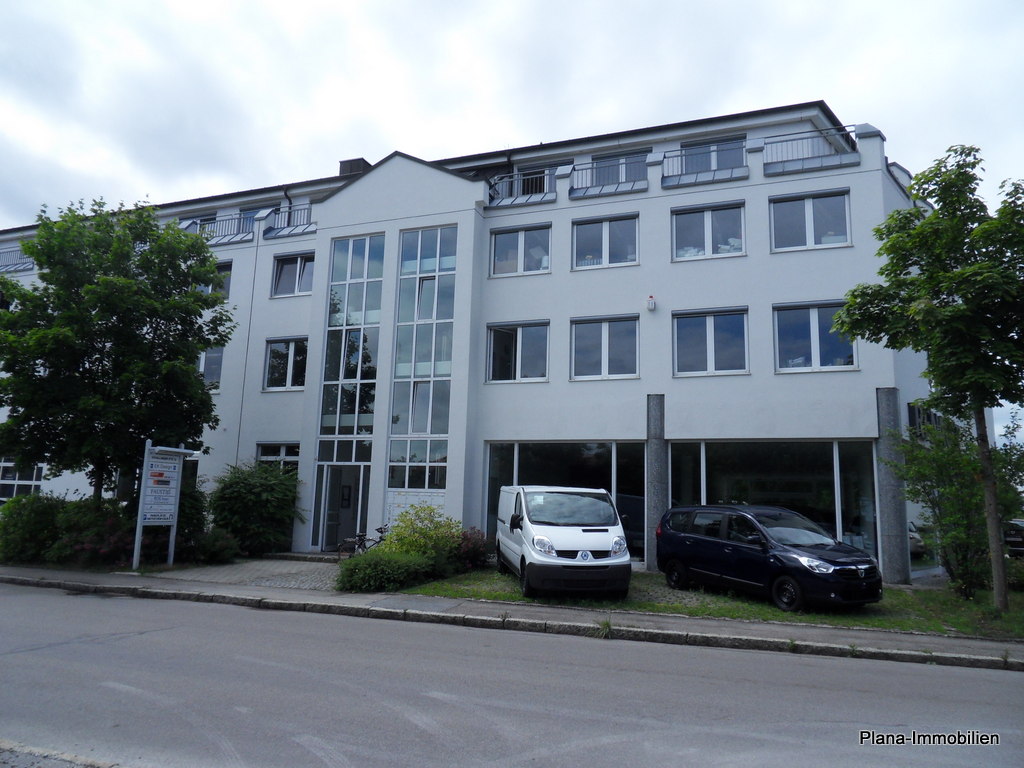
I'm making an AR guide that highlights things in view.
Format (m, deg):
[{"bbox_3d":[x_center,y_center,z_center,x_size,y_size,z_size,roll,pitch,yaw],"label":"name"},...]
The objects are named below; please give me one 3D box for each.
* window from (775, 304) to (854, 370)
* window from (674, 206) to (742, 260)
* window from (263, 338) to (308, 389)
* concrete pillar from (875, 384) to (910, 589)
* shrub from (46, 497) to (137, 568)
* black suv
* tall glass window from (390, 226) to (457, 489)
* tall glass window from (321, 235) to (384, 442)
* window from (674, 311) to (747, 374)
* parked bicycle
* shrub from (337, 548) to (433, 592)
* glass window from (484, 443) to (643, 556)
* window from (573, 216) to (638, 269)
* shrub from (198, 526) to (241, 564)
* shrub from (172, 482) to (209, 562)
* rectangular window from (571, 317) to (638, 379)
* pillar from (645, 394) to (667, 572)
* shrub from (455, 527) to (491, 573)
[{"bbox_3d":[7.826,-1.197,18.314,2.000,1.879,0.160,-2,-11,20],"label":"window"},{"bbox_3d":[5.464,-4.215,19.748,2.000,1.619,0.160,-2,-11,20],"label":"window"},{"bbox_3d":[-6.817,-0.605,21.845,1.830,1.700,0.170,-2,-10,20],"label":"window"},{"bbox_3d":[9.239,2.456,17.316,0.540,4.723,0.540,-2,-11,20],"label":"concrete pillar"},{"bbox_3d":[-10.166,3.537,17.293,1.914,1.479,1.600,7,-11,-29],"label":"shrub"},{"bbox_3d":[4.743,3.239,13.633,1.800,1.680,4.500,6,-10,-27],"label":"black suv"},{"bbox_3d":[-2.700,-0.845,21.662,1.980,8.180,0.200,-2,-11,20],"label":"tall glass window"},{"bbox_3d":[-4.586,-1.380,20.386,1.790,6.000,0.170,-2,-10,20],"label":"tall glass window"},{"bbox_3d":[5.376,-1.111,19.201,2.000,1.879,0.160,-2,-11,20],"label":"window"},{"bbox_3d":[-2.966,3.581,15.385,1.750,1.060,0.600,-2,-10,20],"label":"parked bicycle"},{"bbox_3d":[-2.355,3.553,13.729,1.350,0.700,1.800,-2,-11,20],"label":"shrub"},{"bbox_3d":[1.368,3.056,18.725,4.365,3.065,0.180,-2,-11,20],"label":"glass window"},{"bbox_3d":[2.495,-3.771,18.950,1.830,1.480,0.170,-2,-10,20],"label":"window"},{"bbox_3d":[-7.257,3.994,17.782,0.969,0.834,1.000,5,-10,-21],"label":"shrub"},{"bbox_3d":[-8.233,3.522,18.404,1.200,1.921,1.200,6,-10,-23],"label":"shrub"},{"bbox_3d":[2.645,-1.014,20.189,2.000,1.879,0.160,-2,-11,20],"label":"rectangular window"},{"bbox_3d":[3.613,2.410,17.532,0.500,4.320,0.500,-2,-10,20],"label":"pillar"},{"bbox_3d":[-0.962,3.858,16.703,0.850,1.050,0.800,1,-9,0],"label":"shrub"}]

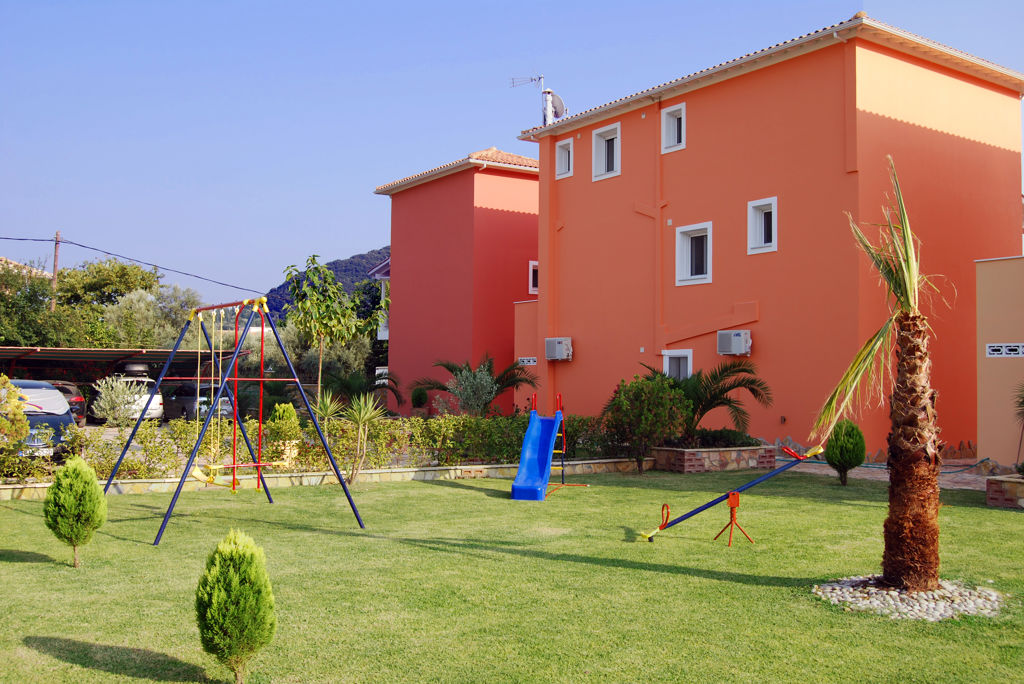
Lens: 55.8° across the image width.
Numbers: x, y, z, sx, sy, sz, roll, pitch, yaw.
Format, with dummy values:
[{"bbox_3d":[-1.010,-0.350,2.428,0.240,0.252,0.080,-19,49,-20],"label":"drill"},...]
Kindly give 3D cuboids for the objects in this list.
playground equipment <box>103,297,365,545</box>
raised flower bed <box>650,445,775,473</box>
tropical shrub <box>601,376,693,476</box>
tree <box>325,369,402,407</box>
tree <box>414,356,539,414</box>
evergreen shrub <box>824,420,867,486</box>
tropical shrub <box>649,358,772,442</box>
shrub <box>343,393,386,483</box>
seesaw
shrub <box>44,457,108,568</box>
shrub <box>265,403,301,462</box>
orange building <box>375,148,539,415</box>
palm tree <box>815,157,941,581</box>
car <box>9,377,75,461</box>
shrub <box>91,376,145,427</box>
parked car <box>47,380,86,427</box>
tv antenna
[{"bbox_3d":[-3.119,0.757,10.517,2.143,2.377,2.418,2,-3,-36],"label":"playground equipment"},{"bbox_3d":[3.490,2.072,17.442,2.120,0.410,1.300,2,-3,-32],"label":"raised flower bed"},{"bbox_3d":[2.251,1.361,15.958,1.385,1.616,1.350,0,-2,8],"label":"tropical shrub"},{"bbox_3d":[-4.365,1.499,28.440,2.410,1.381,2.200,1,-2,-9],"label":"tree"},{"bbox_3d":[-0.978,1.406,25.490,3.200,2.100,3.000,1,-2,0],"label":"tree"},{"bbox_3d":[5.114,1.690,14.888,0.630,1.000,0.630,1,-2,0],"label":"evergreen shrub"},{"bbox_3d":[3.471,1.115,17.538,2.429,1.559,2.100,0,-2,11],"label":"tropical shrub"},{"bbox_3d":[-2.180,1.411,14.299,0.665,1.330,0.650,1,-2,-9],"label":"shrub"},{"bbox_3d":[2.137,1.461,9.400,1.770,0.970,0.420,1,-2,0],"label":"seesaw"},{"bbox_3d":[-3.575,1.391,7.916,0.499,0.908,0.470,1,-2,-24],"label":"shrub"},{"bbox_3d":[-3.504,1.389,14.773,0.550,0.931,0.560,1,-2,-13],"label":"shrub"},{"bbox_3d":[-0.636,-2.035,36.180,6.750,9.960,7.350,2,-3,-34],"label":"orange building"},{"bbox_3d":[2.830,0.206,7.532,1.000,3.360,0.950,1,-2,0],"label":"palm tree"},{"bbox_3d":[-8.597,1.407,16.999,1.650,1.500,3.750,2,-3,-33],"label":"car"},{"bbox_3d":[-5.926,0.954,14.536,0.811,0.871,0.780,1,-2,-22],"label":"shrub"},{"bbox_3d":[-14.891,1.944,30.729,1.790,1.470,4.300,2,-3,-34],"label":"parked car"},{"bbox_3d":[0.770,-6.999,28.100,1.550,1.550,0.800,0,-2,15],"label":"tv antenna"}]

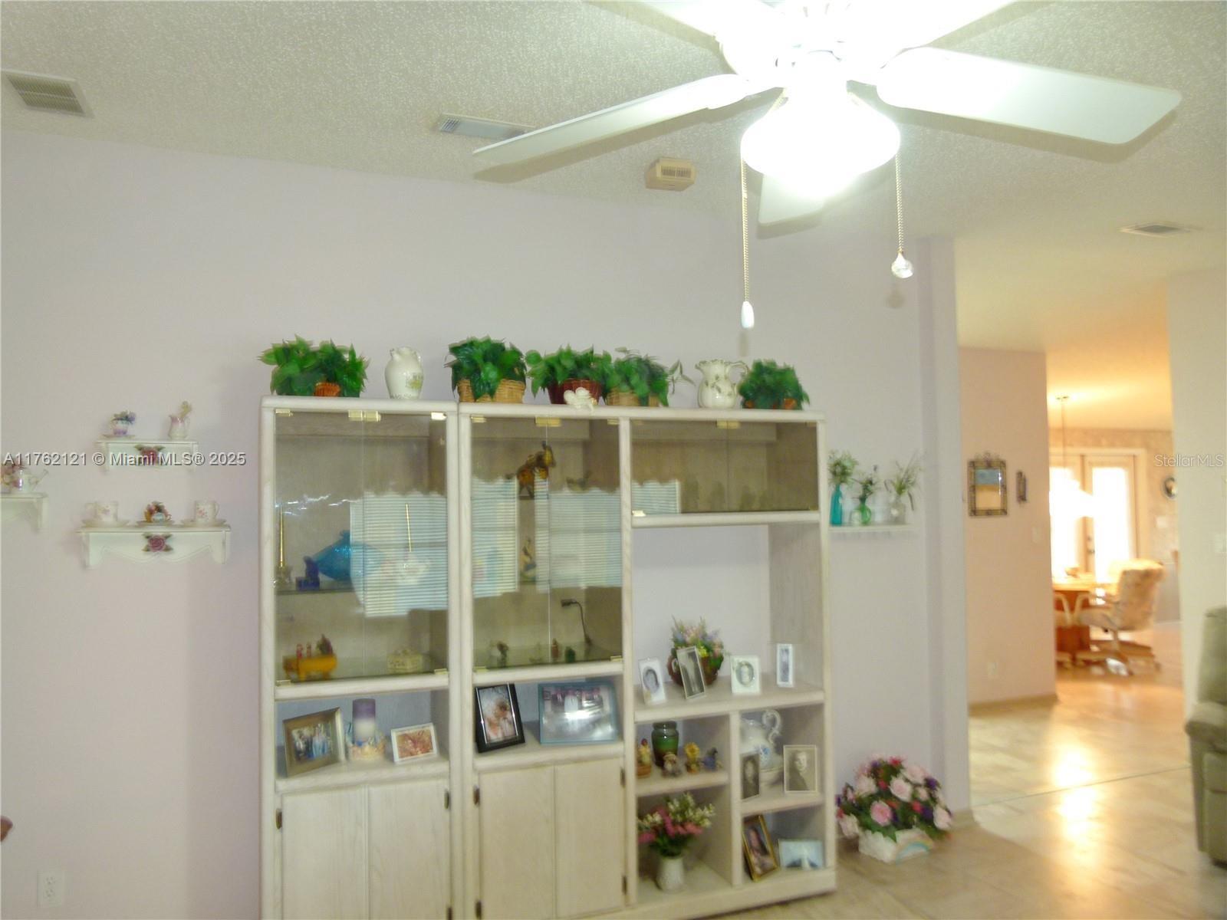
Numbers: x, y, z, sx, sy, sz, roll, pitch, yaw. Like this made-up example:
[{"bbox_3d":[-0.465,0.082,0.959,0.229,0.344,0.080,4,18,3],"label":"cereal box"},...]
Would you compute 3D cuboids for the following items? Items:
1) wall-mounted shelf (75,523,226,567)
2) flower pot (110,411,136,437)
[{"bbox_3d":[-1.515,0.283,2.943,0.444,0.137,0.130,0,-3,-22],"label":"wall-mounted shelf"},{"bbox_3d":[-1.605,-0.117,2.896,0.070,0.086,0.064,0,-3,-21],"label":"flower pot"}]

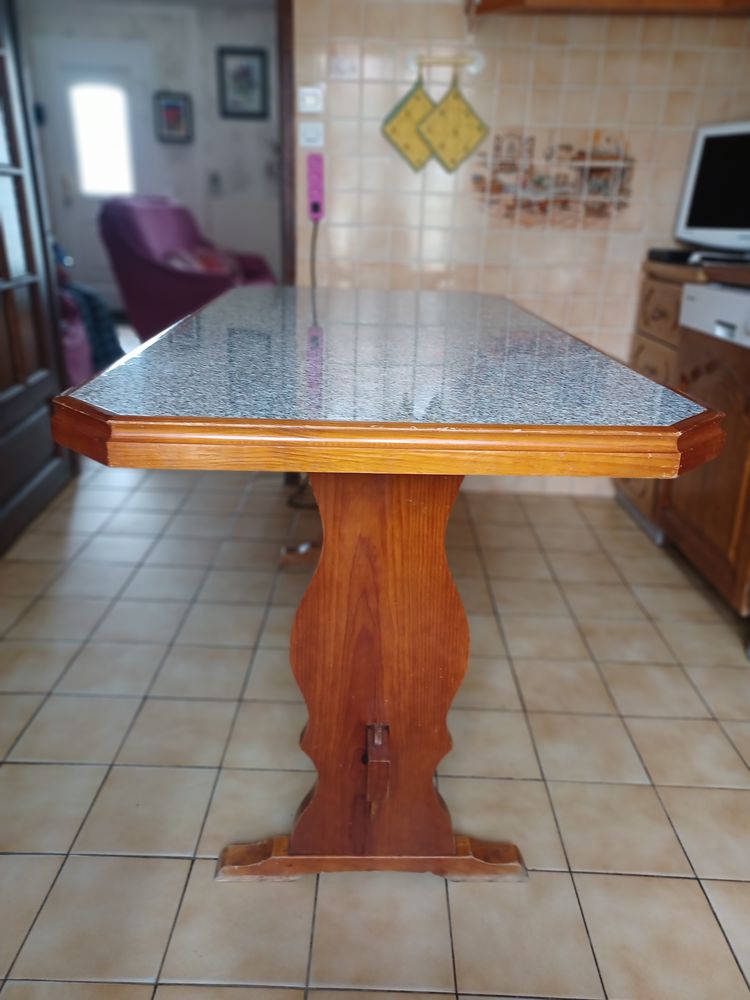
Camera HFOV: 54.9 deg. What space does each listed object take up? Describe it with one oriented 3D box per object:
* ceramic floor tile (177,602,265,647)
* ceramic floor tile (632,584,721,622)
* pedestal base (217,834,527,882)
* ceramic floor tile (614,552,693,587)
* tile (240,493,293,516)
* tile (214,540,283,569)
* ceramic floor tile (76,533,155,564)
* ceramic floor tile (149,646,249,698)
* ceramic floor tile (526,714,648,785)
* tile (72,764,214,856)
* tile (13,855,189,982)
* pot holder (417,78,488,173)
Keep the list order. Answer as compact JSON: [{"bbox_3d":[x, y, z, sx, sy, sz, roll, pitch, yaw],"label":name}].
[{"bbox_3d":[-0.381,0.316,1.812,0.198,0.010,0.198,2,22,0],"label":"ceramic floor tile"},{"bbox_3d":[0.827,0.289,2.002,0.198,0.010,0.198,2,22,0],"label":"ceramic floor tile"},{"bbox_3d":[-0.003,0.565,1.139,0.488,0.050,0.043,1,22,-3],"label":"pedestal base"},{"bbox_3d":[0.834,0.216,2.195,0.199,0.009,0.199,2,22,0],"label":"ceramic floor tile"},{"bbox_3d":[-0.370,0.020,2.562,0.198,0.010,0.198,2,22,0],"label":"tile"},{"bbox_3d":[-0.378,0.168,2.193,0.199,0.009,0.199,2,22,0],"label":"tile"},{"bbox_3d":[-0.781,0.152,2.192,0.199,0.009,0.199,2,22,0],"label":"ceramic floor tile"},{"bbox_3d":[-0.385,0.391,1.629,0.199,0.009,0.199,2,22,0],"label":"ceramic floor tile"},{"bbox_3d":[0.427,0.503,1.463,0.200,0.010,0.200,2,22,0],"label":"ceramic floor tile"},{"bbox_3d":[-0.390,0.539,1.253,0.199,0.010,0.199,2,21,0],"label":"tile"},{"bbox_3d":[-0.396,0.619,1.075,0.200,0.010,0.200,2,22,0],"label":"tile"},{"bbox_3d":[0.245,-1.168,2.258,0.225,0.268,0.014,2,22,0],"label":"pot holder"}]

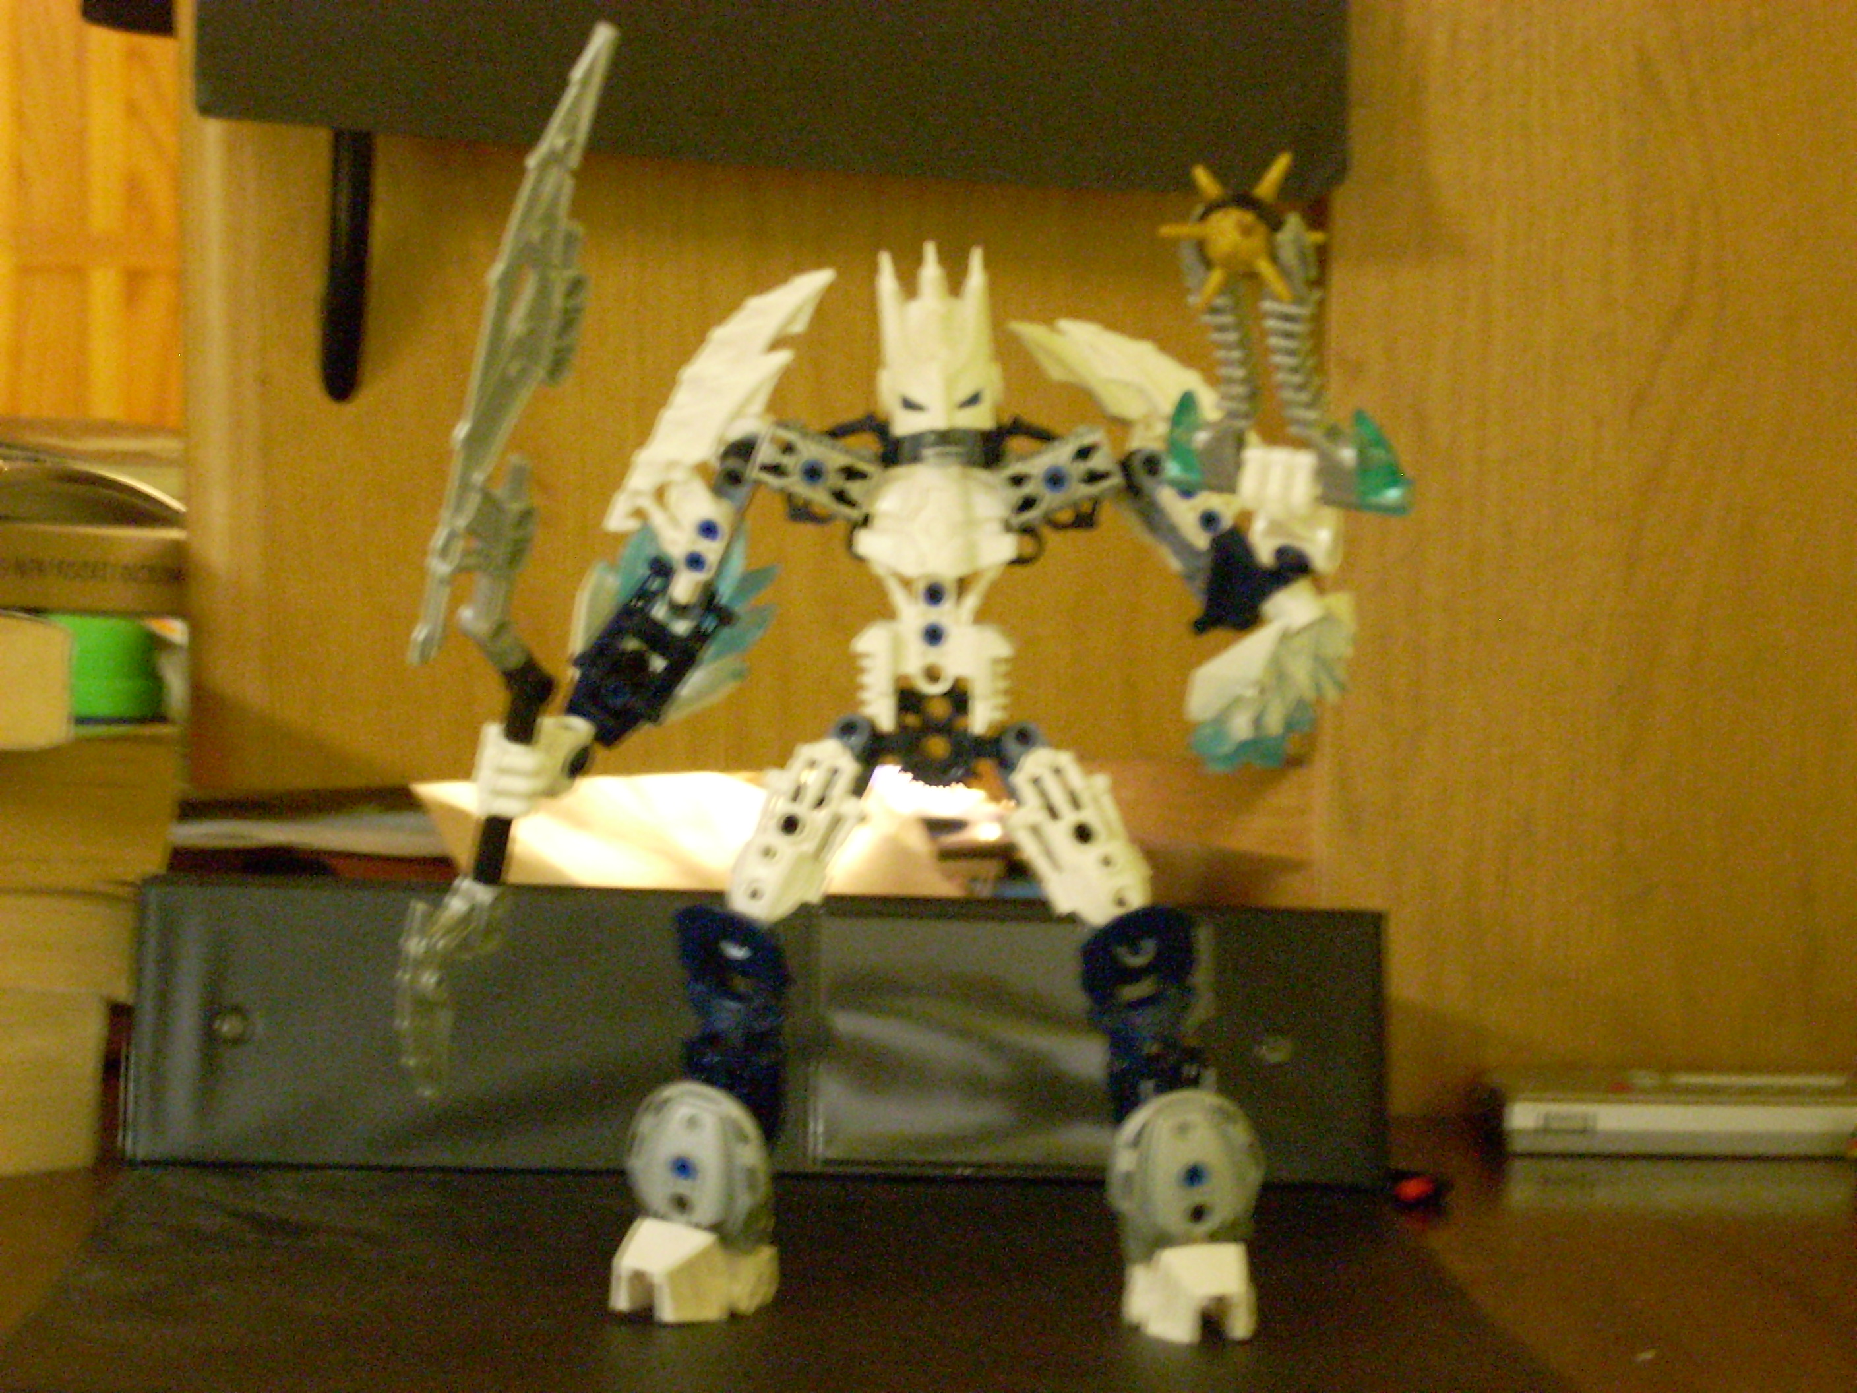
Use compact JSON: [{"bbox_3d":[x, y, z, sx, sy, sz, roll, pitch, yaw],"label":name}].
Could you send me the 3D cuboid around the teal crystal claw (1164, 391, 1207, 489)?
[{"bbox_3d":[0.049,-0.048,0.940,0.008,0.019,0.009,5,4,11],"label":"teal crystal claw"}]

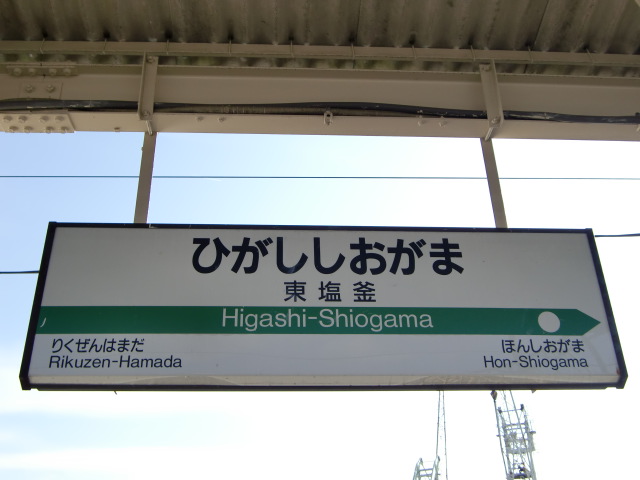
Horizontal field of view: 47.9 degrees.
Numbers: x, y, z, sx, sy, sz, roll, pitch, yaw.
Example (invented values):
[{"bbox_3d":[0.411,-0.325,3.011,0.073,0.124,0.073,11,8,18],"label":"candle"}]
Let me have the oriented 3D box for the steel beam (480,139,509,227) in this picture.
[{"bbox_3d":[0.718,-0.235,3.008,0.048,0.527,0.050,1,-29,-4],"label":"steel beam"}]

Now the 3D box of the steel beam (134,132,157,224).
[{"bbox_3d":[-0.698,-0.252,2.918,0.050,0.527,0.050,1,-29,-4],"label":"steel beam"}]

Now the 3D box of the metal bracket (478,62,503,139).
[{"bbox_3d":[0.721,-0.624,3.022,0.051,0.338,0.050,1,-29,-4],"label":"metal bracket"}]

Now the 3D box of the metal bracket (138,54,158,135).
[{"bbox_3d":[-0.693,-0.640,2.933,0.050,0.338,0.050,1,-29,-4],"label":"metal bracket"}]

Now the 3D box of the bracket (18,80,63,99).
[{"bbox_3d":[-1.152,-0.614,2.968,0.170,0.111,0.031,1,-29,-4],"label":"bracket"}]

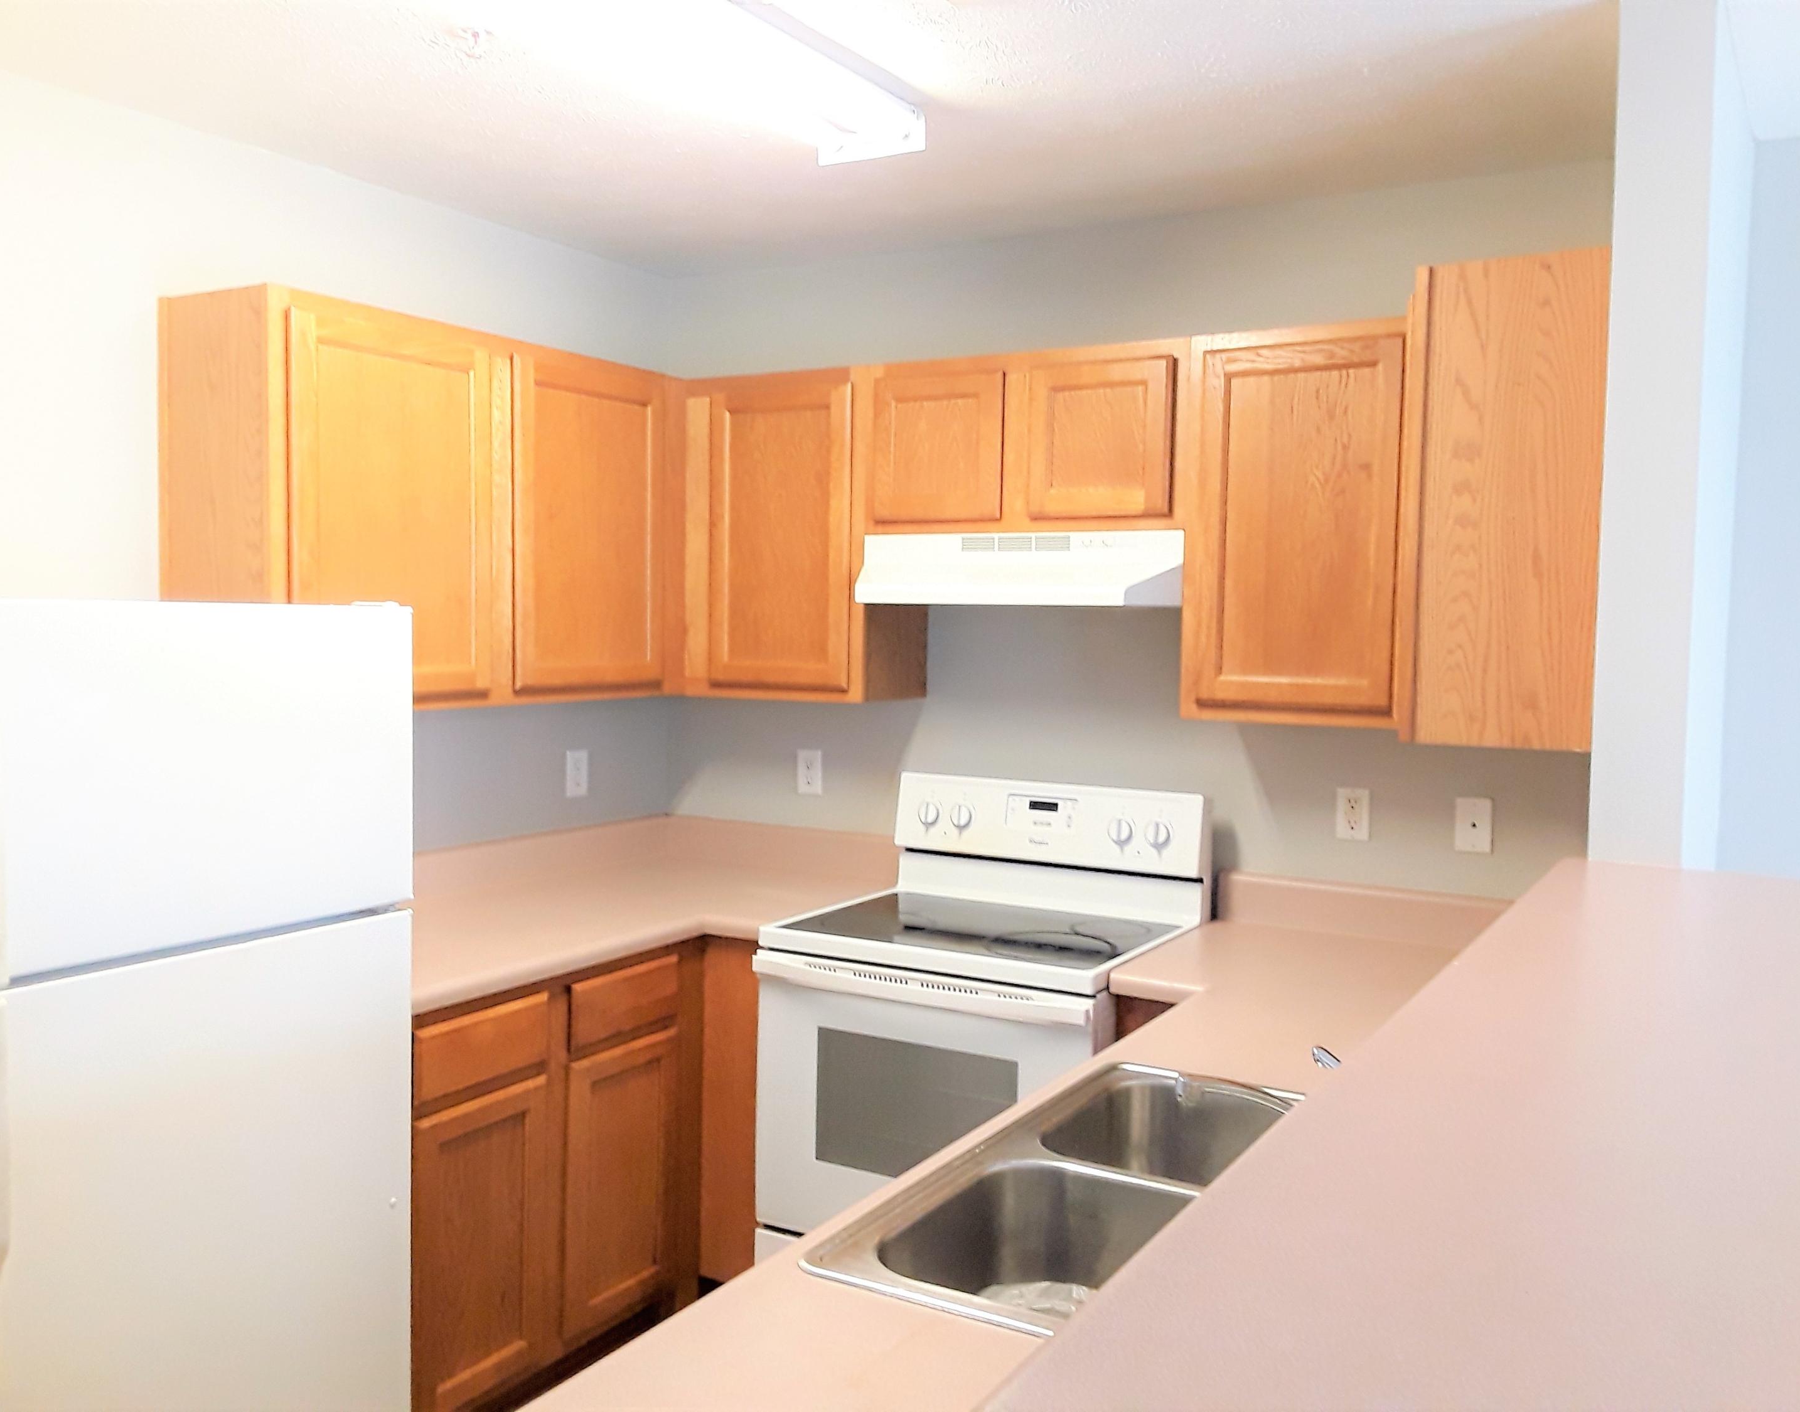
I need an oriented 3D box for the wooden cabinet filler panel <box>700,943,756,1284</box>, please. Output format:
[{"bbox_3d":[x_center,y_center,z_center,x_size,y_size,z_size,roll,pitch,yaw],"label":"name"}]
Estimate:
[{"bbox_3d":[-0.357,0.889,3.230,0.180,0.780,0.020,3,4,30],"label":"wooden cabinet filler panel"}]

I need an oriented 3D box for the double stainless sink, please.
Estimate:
[{"bbox_3d":[0.342,0.640,1.678,0.555,0.183,0.827,3,4,31],"label":"double stainless sink"}]

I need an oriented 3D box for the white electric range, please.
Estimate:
[{"bbox_3d":[0.185,0.786,3.163,0.762,1.195,0.680,3,4,31],"label":"white electric range"}]

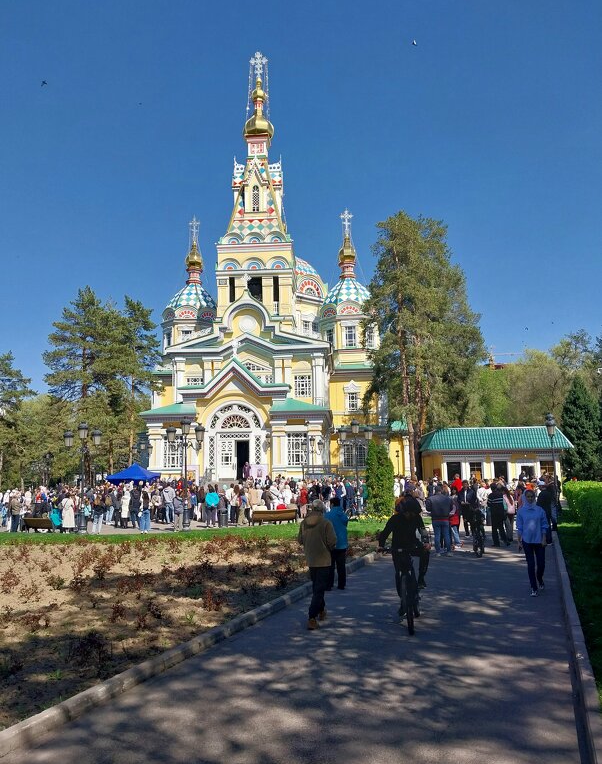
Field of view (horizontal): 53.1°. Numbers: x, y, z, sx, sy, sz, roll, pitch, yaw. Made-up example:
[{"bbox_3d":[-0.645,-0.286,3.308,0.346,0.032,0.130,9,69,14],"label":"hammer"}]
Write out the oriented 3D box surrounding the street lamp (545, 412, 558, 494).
[{"bbox_3d":[10.476,3.513,24.817,0.420,4.500,0.420,-5,-11,22],"label":"street lamp"}]

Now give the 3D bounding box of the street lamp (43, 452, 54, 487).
[{"bbox_3d":[-19.442,7.666,46.113,1.500,4.550,0.500,0,-10,-6],"label":"street lamp"}]

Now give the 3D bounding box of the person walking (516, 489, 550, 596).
[{"bbox_3d":[3.655,2.519,9.462,0.500,1.620,0.380,-5,-11,22],"label":"person walking"}]

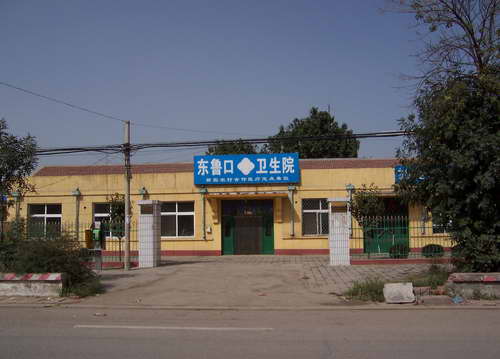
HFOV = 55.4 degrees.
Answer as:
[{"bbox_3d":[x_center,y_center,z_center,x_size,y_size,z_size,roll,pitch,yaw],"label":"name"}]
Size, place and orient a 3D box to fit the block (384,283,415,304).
[{"bbox_3d":[3.094,2.359,9.927,0.570,0.360,0.420,-1,-5,6],"label":"block"}]

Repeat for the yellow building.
[{"bbox_3d":[-1.058,1.689,27.083,22.721,4.750,7.000,-1,-5,6],"label":"yellow building"}]

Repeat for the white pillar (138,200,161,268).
[{"bbox_3d":[-3.734,2.044,17.983,0.620,2.520,0.620,-1,-5,9],"label":"white pillar"}]

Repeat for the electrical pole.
[{"bbox_3d":[-4.411,0.497,17.320,0.200,5.500,0.200,-2,-5,6],"label":"electrical pole"}]

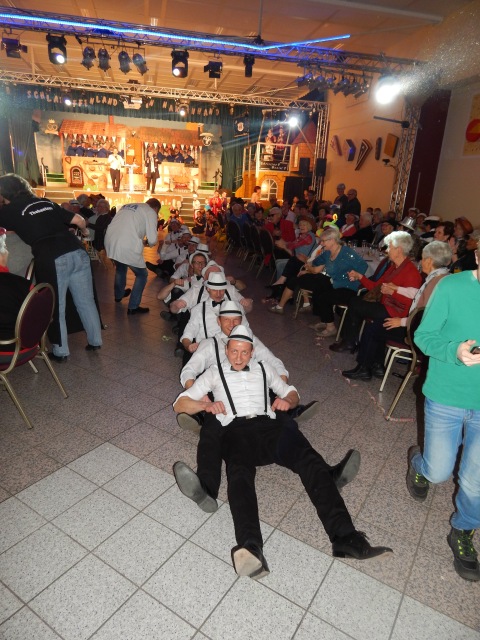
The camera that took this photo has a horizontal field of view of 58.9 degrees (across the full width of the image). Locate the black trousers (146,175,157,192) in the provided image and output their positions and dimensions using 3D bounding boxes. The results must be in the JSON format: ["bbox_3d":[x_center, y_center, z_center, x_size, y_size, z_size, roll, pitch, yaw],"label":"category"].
[{"bbox_3d":[-3.994,-6.264,19.300,0.420,0.920,0.260,-2,18,-14],"label":"black trousers"}]

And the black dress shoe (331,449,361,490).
[{"bbox_3d":[0.583,0.808,2.376,0.105,0.295,0.115,13,19,-28],"label":"black dress shoe"}]

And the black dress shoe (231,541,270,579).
[{"bbox_3d":[0.052,0.959,1.740,0.110,0.290,0.115,-11,46,15],"label":"black dress shoe"}]

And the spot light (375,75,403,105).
[{"bbox_3d":[3.791,-5.897,10.854,0.450,0.580,0.420,2,18,-3],"label":"spot light"}]

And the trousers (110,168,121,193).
[{"bbox_3d":[-5.490,-6.152,18.750,0.420,0.970,0.260,-3,19,-17],"label":"trousers"}]

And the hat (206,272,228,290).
[{"bbox_3d":[-0.211,-0.353,3.900,0.240,0.125,0.275,1,18,-6],"label":"hat"}]

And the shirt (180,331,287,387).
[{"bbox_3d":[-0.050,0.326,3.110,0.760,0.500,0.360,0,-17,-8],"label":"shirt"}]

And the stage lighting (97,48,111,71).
[{"bbox_3d":[-2.713,-5.177,8.450,0.230,0.380,0.230,3,63,0],"label":"stage lighting"}]

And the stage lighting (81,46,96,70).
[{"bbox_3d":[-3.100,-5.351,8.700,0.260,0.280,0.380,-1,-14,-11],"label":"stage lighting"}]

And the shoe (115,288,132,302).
[{"bbox_3d":[-1.619,-0.338,6.017,0.105,0.115,0.285,10,19,21],"label":"shoe"}]

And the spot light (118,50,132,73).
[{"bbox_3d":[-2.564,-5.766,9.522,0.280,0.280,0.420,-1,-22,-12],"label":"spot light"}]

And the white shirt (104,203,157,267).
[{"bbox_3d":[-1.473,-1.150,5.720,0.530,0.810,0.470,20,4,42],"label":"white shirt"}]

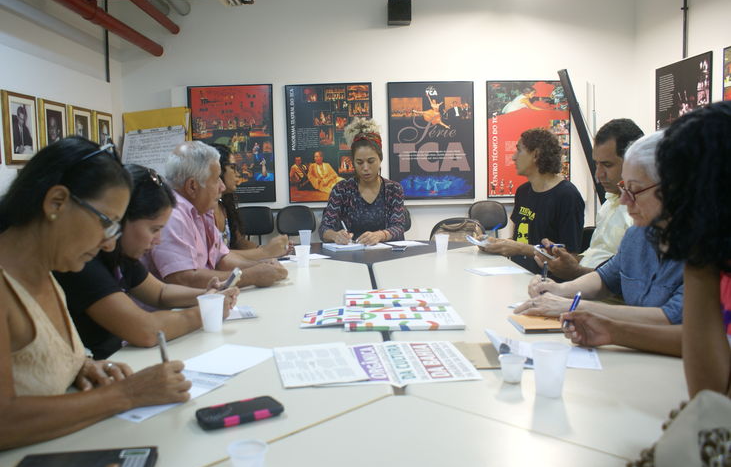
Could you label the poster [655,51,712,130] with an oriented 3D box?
[{"bbox_3d":[2.541,-0.843,4.430,0.030,1.080,0.760,-1,6,0],"label":"poster"}]

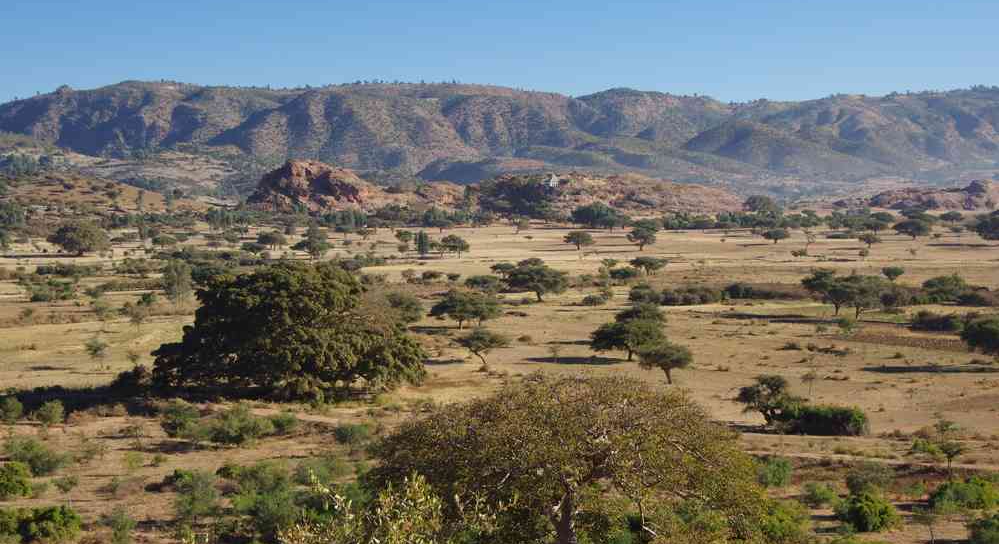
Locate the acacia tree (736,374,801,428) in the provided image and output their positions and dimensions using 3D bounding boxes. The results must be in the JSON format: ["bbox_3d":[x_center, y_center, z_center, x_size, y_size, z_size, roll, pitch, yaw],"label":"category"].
[{"bbox_3d":[28.042,13.292,185.132,6.670,5.420,6.340,0,3,9],"label":"acacia tree"}]

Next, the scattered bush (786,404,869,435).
[{"bbox_3d":[31.273,13.771,169.322,8.200,2.990,4.450,0,3,0],"label":"scattered bush"}]

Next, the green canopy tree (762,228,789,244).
[{"bbox_3d":[96.155,-12.455,618.701,9.060,5.400,8.610,1,3,9],"label":"green canopy tree"}]

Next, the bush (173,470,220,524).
[{"bbox_3d":[-20.830,15.260,122.000,3.300,3.240,3.130,0,3,0],"label":"bush"}]

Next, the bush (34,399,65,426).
[{"bbox_3d":[-44.334,13.686,174.962,2.960,2.510,2.640,0,3,0],"label":"bush"}]

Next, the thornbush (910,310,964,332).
[{"bbox_3d":[68.620,7.440,278.140,8.150,3.140,5.700,0,3,0],"label":"thornbush"}]

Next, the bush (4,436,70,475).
[{"bbox_3d":[-38.345,14.904,147.394,5.480,3.260,4.320,0,3,0],"label":"bush"}]

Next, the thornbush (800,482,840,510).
[{"bbox_3d":[22.890,15.830,126.580,2.710,1.640,2.570,0,3,0],"label":"thornbush"}]

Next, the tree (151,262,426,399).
[{"bbox_3d":[-23.250,5.980,196.260,30.340,14.300,27.300,0,3,0],"label":"tree"}]

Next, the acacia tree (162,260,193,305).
[{"bbox_3d":[-59.800,2.040,329.600,5.570,8.740,5.290,0,3,0],"label":"acacia tree"}]

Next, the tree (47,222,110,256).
[{"bbox_3d":[-122.521,-9.648,516.830,18.640,9.700,16.770,0,3,0],"label":"tree"}]

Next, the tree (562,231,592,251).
[{"bbox_3d":[25.071,-9.964,570.825,9.640,6.110,9.160,0,3,3],"label":"tree"}]

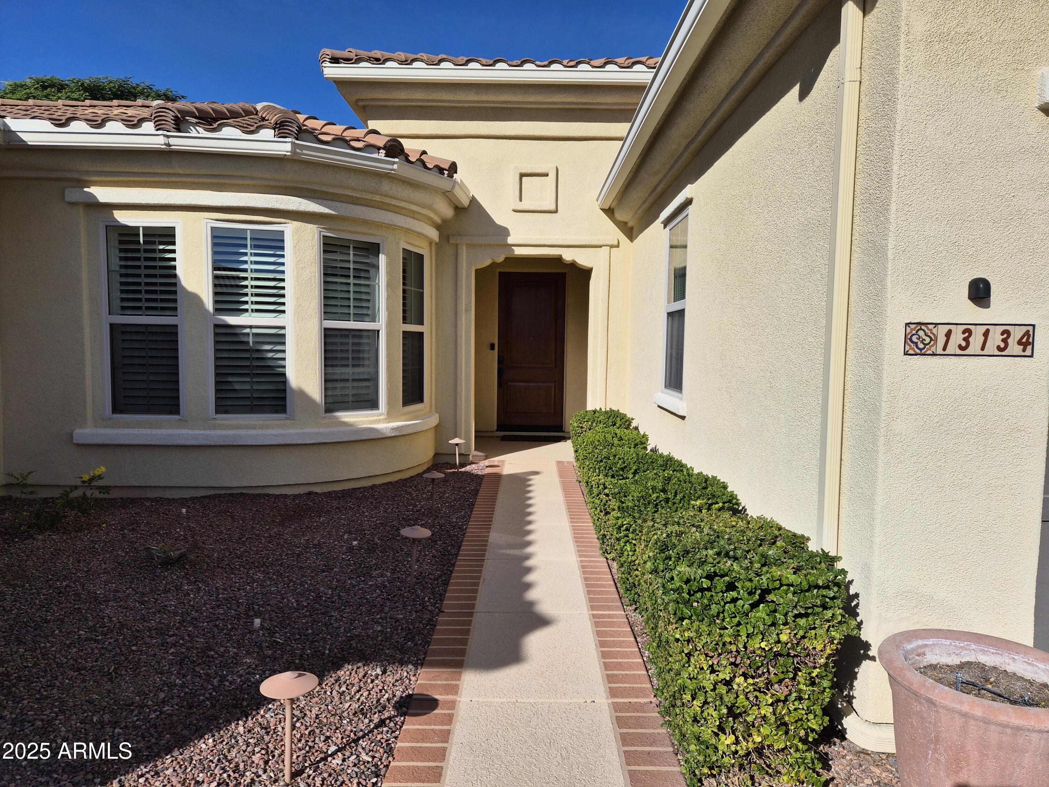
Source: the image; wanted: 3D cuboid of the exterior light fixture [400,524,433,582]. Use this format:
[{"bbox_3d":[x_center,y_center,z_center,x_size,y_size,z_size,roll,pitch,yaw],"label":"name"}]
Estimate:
[{"bbox_3d":[-0.678,1.004,4.306,0.194,0.374,0.194,1,4,0],"label":"exterior light fixture"}]

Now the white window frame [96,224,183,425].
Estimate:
[{"bbox_3d":[-3.514,-0.660,6.432,0.755,1.830,0.090,1,4,1],"label":"white window frame"}]

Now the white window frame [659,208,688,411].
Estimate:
[{"bbox_3d":[1.286,-0.706,5.975,0.090,1.560,0.890,1,4,0],"label":"white window frame"}]

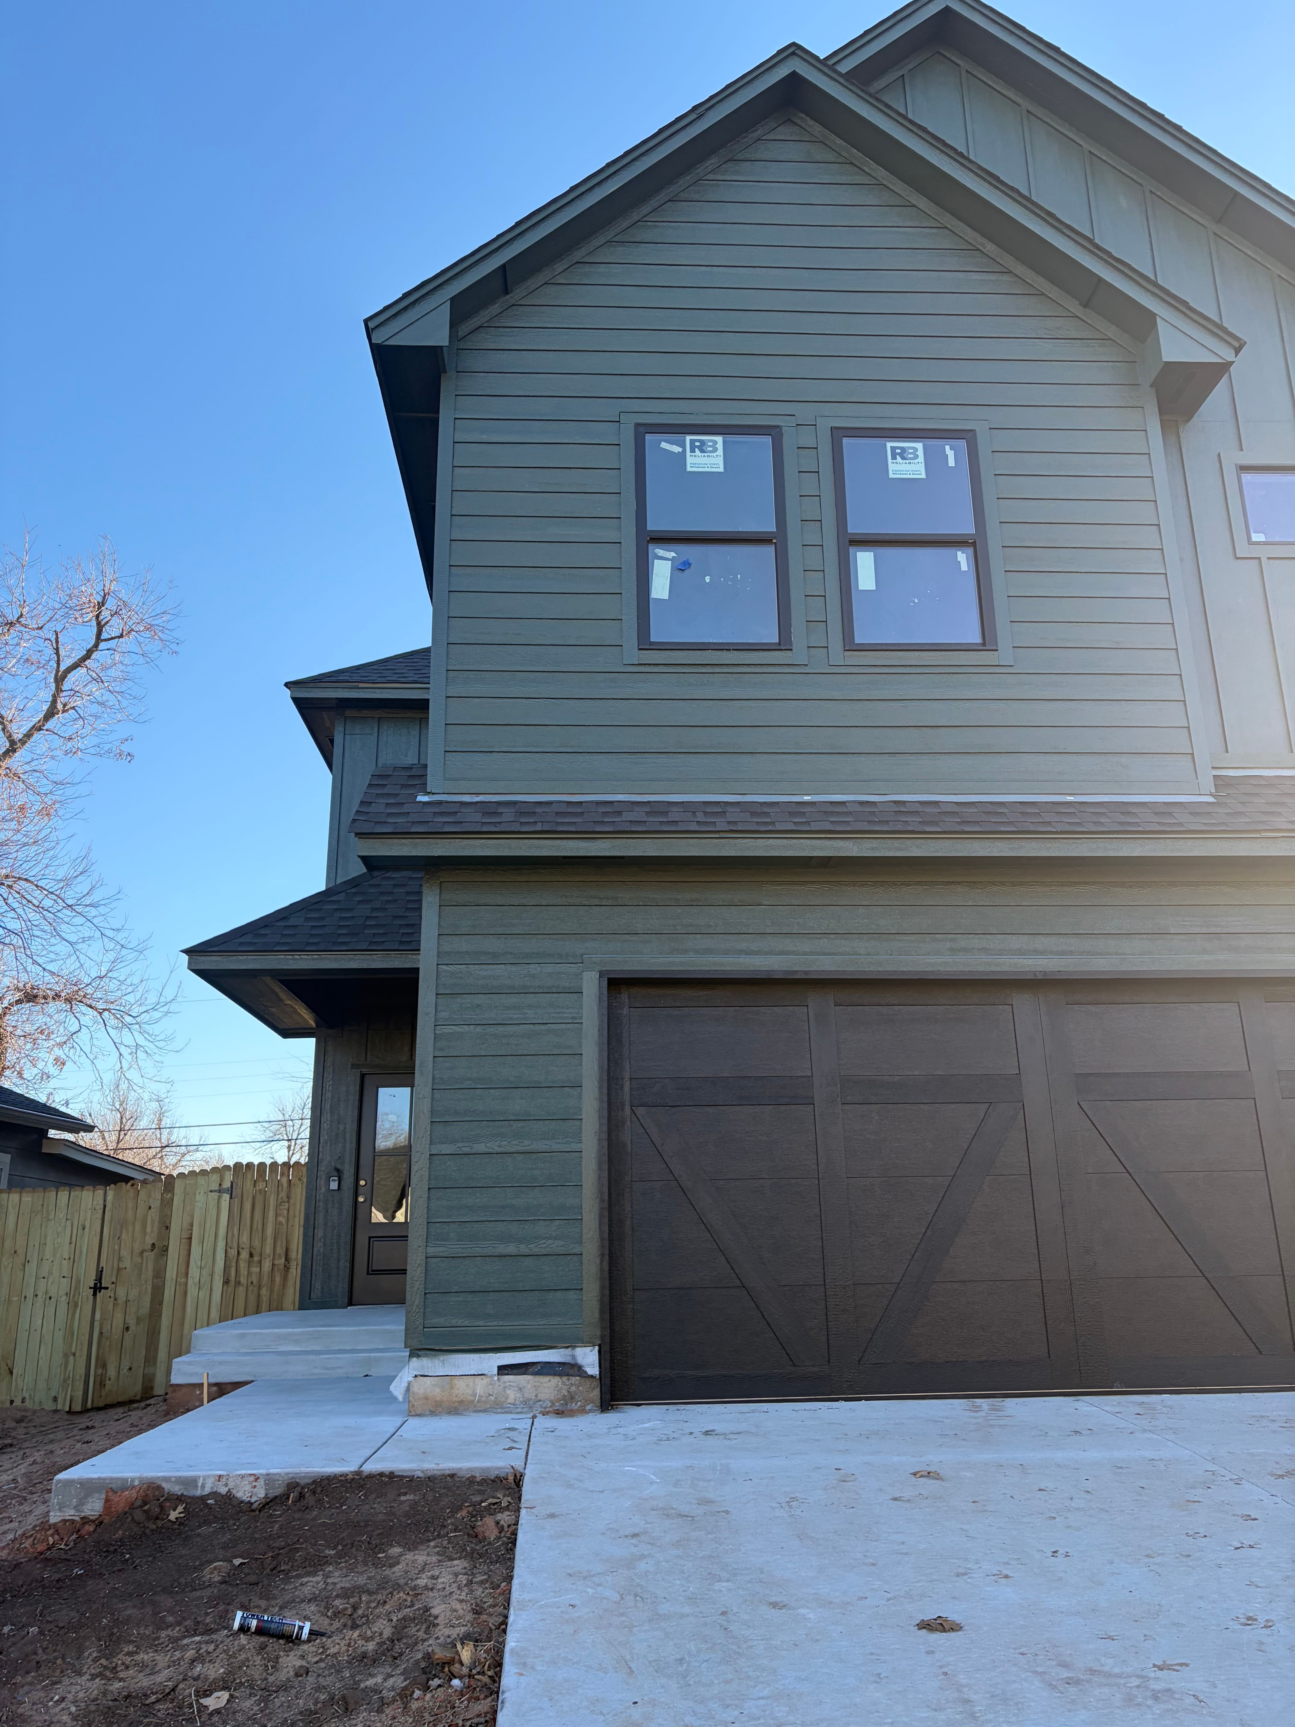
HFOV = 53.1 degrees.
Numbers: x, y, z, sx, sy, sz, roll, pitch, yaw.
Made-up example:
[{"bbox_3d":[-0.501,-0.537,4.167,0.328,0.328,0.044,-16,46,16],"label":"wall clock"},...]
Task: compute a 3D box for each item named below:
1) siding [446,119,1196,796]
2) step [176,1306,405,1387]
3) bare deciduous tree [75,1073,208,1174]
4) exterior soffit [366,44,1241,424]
[{"bbox_3d":[1.023,-2.765,8.310,4.480,4.920,0.100,0,-16,-3],"label":"siding"},{"bbox_3d":[-2.264,3.613,9.864,1.735,0.285,3.110,0,-16,-3],"label":"step"},{"bbox_3d":[-16.878,10.252,42.993,4.467,6.472,4.467,0,-16,-3],"label":"bare deciduous tree"},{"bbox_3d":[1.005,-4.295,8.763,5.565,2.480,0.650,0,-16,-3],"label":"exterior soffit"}]

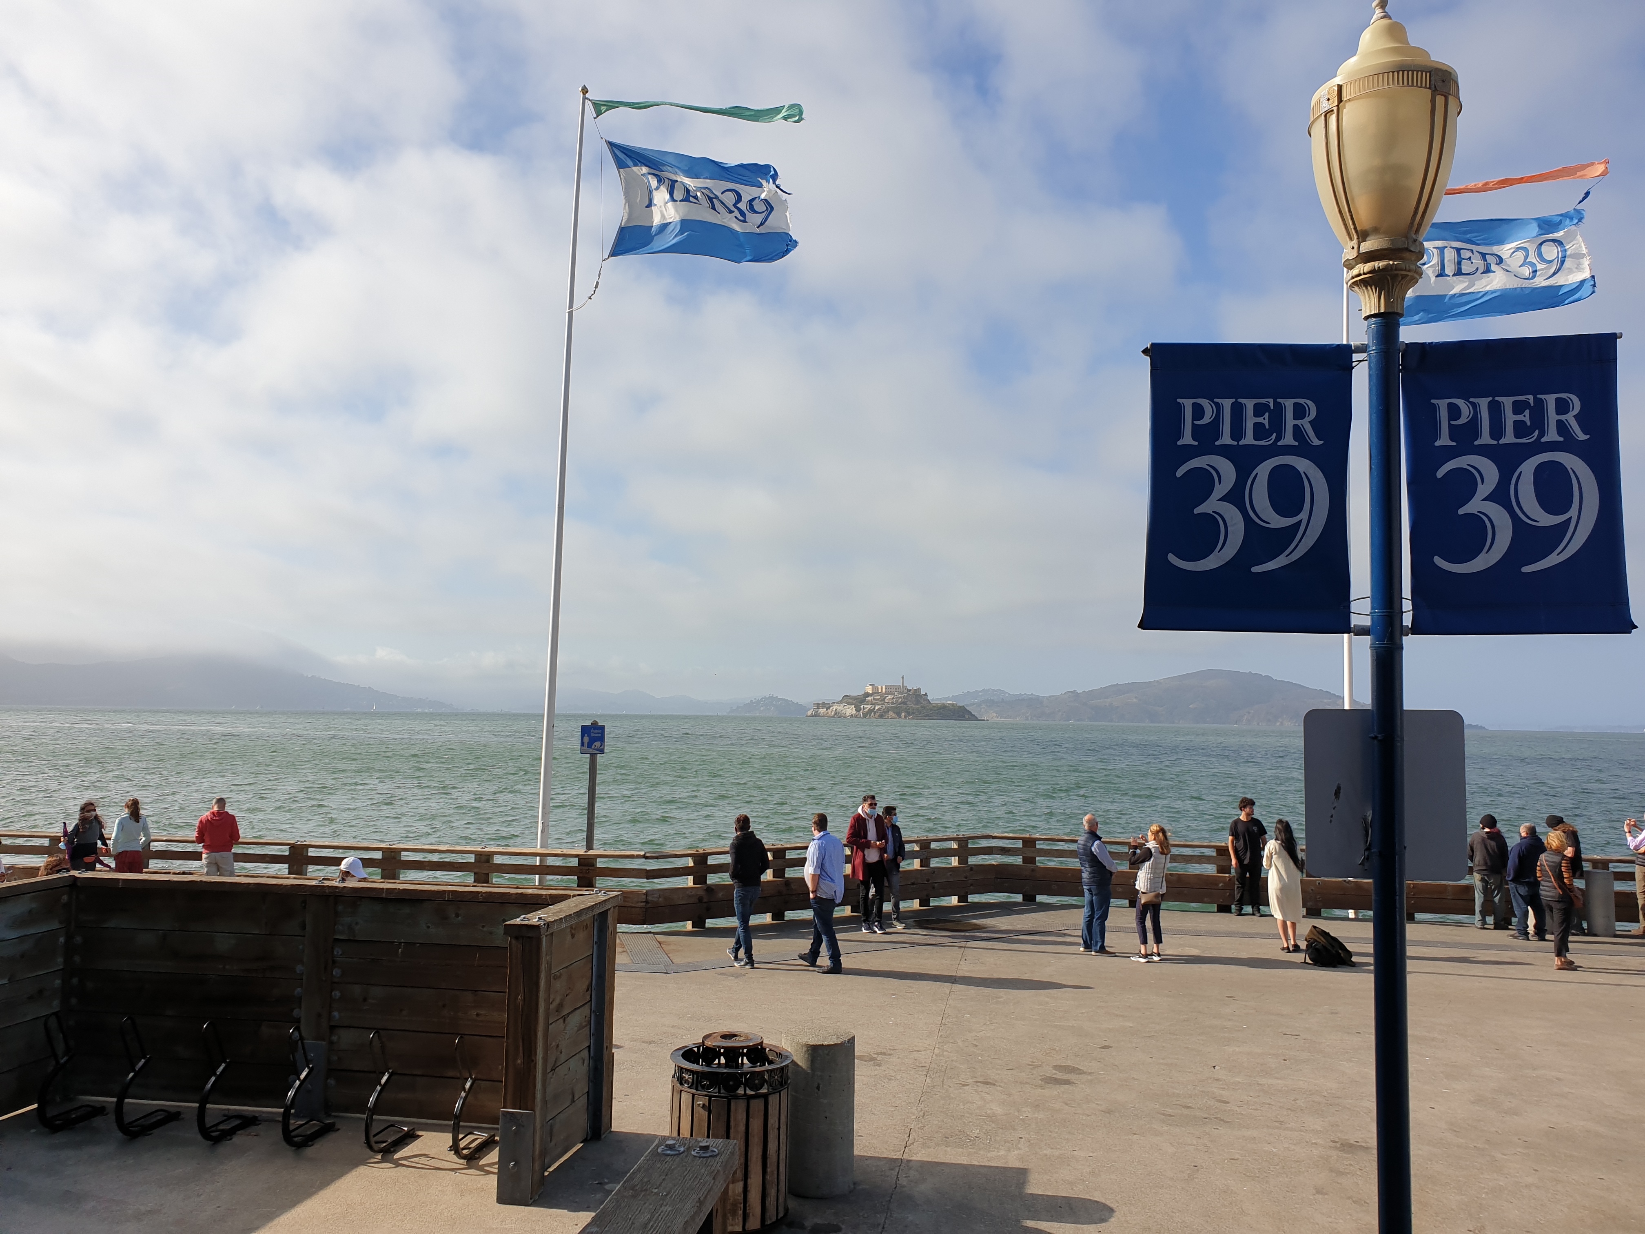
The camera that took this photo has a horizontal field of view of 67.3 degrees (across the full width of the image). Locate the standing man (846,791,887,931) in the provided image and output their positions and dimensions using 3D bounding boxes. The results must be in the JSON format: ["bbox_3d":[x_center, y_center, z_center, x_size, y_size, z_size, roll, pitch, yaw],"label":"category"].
[{"bbox_3d":[0.624,3.430,17.152,0.550,1.830,0.450,3,-5,-25],"label":"standing man"}]

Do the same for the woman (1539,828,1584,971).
[{"bbox_3d":[9.075,3.471,15.254,0.500,1.657,0.390,-1,-5,26],"label":"woman"}]

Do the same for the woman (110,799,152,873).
[{"bbox_3d":[-9.141,3.215,16.284,0.510,1.640,0.330,2,-5,-9],"label":"woman"}]

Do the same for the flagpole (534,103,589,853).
[{"bbox_3d":[-3.624,-1.615,17.179,0.150,12.027,0.150,2,-5,0],"label":"flagpole"}]

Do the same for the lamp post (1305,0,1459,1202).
[{"bbox_3d":[1.952,0.520,4.258,0.550,5.520,0.550,1,-5,3],"label":"lamp post"}]

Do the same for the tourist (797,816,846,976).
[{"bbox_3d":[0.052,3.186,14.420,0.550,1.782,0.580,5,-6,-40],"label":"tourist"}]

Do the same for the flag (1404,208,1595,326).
[{"bbox_3d":[10.713,-5.577,19.750,2.850,1.750,0.450,-1,-5,19],"label":"flag"}]

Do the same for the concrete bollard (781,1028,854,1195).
[{"bbox_3d":[-0.028,3.049,7.652,0.453,0.891,0.453,1,-5,0],"label":"concrete bollard"}]

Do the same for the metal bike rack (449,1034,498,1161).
[{"bbox_3d":[-2.351,3.188,8.314,0.200,0.710,0.580,1,-5,5],"label":"metal bike rack"}]

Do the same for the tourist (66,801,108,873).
[{"bbox_3d":[-9.703,3.249,16.235,0.550,1.620,0.360,4,-6,-36],"label":"tourist"}]

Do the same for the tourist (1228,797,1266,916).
[{"bbox_3d":[6.603,3.721,19.206,0.520,1.780,0.360,0,-5,9],"label":"tourist"}]

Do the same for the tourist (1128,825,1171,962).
[{"bbox_3d":[4.084,3.408,15.380,0.520,1.632,0.480,-2,-6,37],"label":"tourist"}]

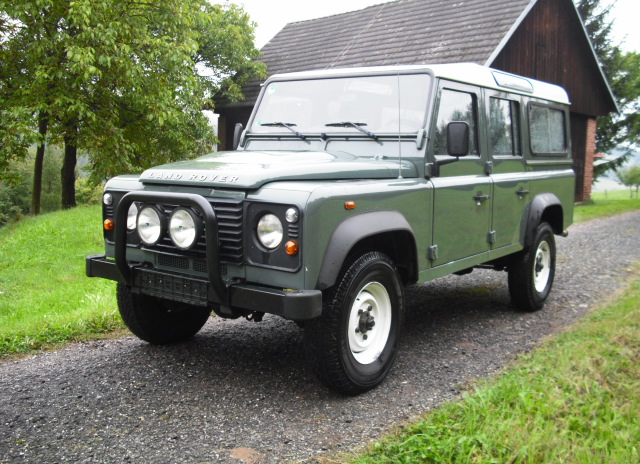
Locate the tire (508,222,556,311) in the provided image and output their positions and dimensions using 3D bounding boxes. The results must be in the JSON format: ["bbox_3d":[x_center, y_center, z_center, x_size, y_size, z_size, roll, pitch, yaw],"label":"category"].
[{"bbox_3d":[1.833,0.289,6.045,0.215,0.760,0.760,6,7,35],"label":"tire"}]

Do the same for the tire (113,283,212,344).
[{"bbox_3d":[-0.998,0.351,4.631,0.215,0.760,0.760,6,7,35],"label":"tire"}]

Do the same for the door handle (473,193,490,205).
[{"bbox_3d":[1.087,-0.225,4.727,0.060,0.085,0.170,6,7,35],"label":"door handle"}]

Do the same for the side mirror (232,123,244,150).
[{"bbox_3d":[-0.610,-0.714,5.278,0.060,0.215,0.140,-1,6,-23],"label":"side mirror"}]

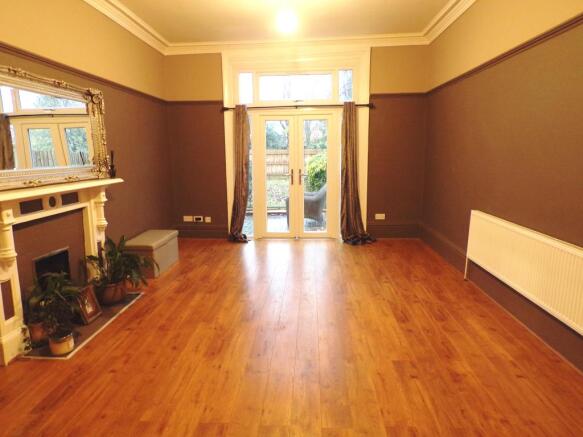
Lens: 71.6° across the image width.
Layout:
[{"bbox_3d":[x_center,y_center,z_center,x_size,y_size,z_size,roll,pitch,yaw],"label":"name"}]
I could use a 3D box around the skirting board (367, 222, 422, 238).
[{"bbox_3d":[1.633,0.208,6.415,0.853,0.240,0.025,0,10,2],"label":"skirting board"}]

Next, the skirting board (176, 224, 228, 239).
[{"bbox_3d":[-1.471,0.210,6.551,0.869,0.235,0.025,0,10,2],"label":"skirting board"}]

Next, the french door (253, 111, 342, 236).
[{"bbox_3d":[0.071,-0.663,6.353,1.422,2.000,0.080,0,10,2],"label":"french door"}]

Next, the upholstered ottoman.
[{"bbox_3d":[-1.734,0.427,4.992,0.464,0.352,0.913,0,10,2],"label":"upholstered ottoman"}]

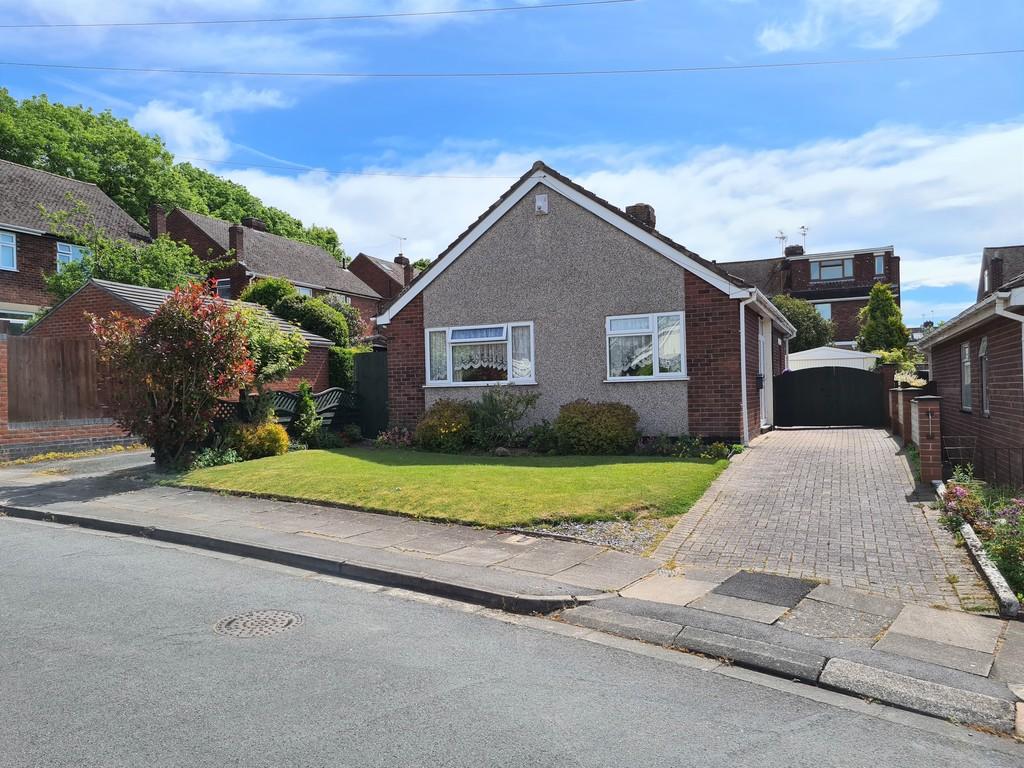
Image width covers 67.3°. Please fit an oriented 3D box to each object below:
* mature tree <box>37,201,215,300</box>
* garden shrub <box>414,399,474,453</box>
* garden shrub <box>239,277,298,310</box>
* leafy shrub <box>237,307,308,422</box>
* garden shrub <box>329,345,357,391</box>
[{"bbox_3d":[-11.428,-2.527,22.800,4.700,5.500,4.200,-2,-1,23],"label":"mature tree"},{"bbox_3d":[-1.224,0.758,13.950,1.120,0.930,1.000,-2,-1,23],"label":"garden shrub"},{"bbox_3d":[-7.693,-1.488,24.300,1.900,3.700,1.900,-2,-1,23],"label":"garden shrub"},{"bbox_3d":[-4.277,-0.194,13.400,1.500,2.250,1.400,-2,-1,23],"label":"leafy shrub"},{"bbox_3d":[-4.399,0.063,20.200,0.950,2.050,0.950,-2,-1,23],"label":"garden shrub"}]

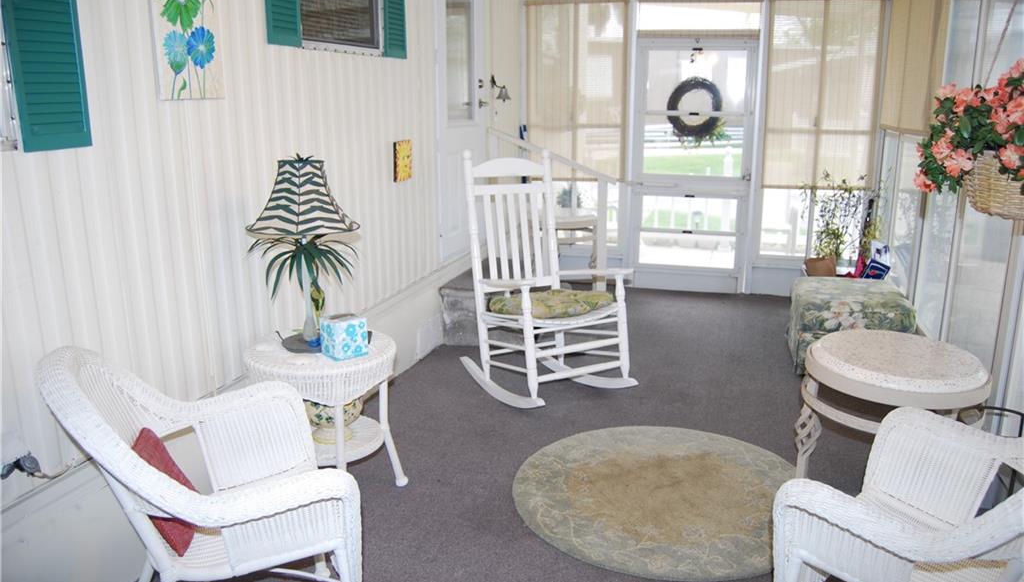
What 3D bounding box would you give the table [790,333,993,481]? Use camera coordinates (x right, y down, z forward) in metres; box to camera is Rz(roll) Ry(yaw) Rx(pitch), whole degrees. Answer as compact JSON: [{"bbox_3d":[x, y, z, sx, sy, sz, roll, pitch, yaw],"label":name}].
[{"bbox_3d":[1.319,0.519,2.712,0.647,0.619,0.647,4,15,17],"label":"table"}]

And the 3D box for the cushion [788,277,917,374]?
[{"bbox_3d":[1.932,0.205,4.480,0.600,0.420,0.750,4,14,16],"label":"cushion"}]

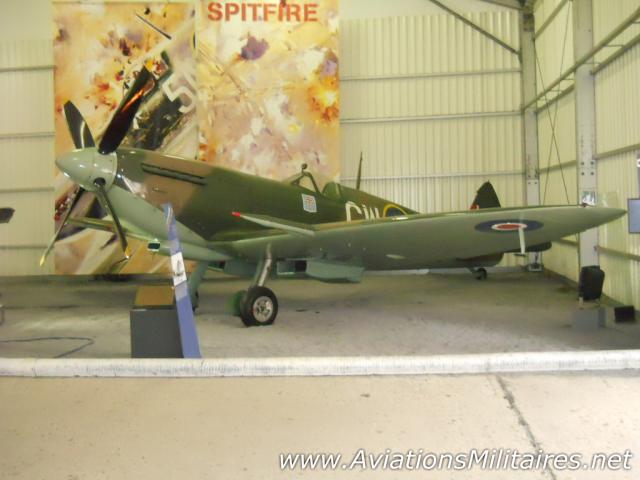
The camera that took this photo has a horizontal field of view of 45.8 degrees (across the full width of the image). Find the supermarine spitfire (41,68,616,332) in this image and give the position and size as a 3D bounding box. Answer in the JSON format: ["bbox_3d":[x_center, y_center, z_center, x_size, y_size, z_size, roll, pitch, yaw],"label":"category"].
[{"bbox_3d":[0.289,-0.658,12.251,9.400,3.350,11.200,-4,3,-43],"label":"supermarine spitfire"}]

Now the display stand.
[{"bbox_3d":[-1.663,0.882,7.887,0.540,0.790,0.400,-2,3,-6],"label":"display stand"}]

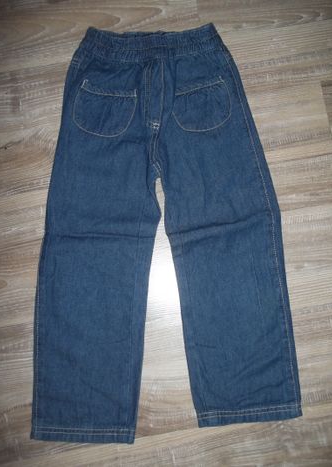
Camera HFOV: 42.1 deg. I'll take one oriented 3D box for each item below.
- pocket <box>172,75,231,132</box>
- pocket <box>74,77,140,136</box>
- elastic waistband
[{"bbox_3d":[0.062,-0.224,0.745,0.097,0.013,0.095,-5,81,-1],"label":"pocket"},{"bbox_3d":[-0.104,-0.216,0.744,0.102,0.013,0.095,3,81,1],"label":"pocket"},{"bbox_3d":[-0.026,-0.336,0.763,0.255,0.027,0.061,-1,81,0],"label":"elastic waistband"}]

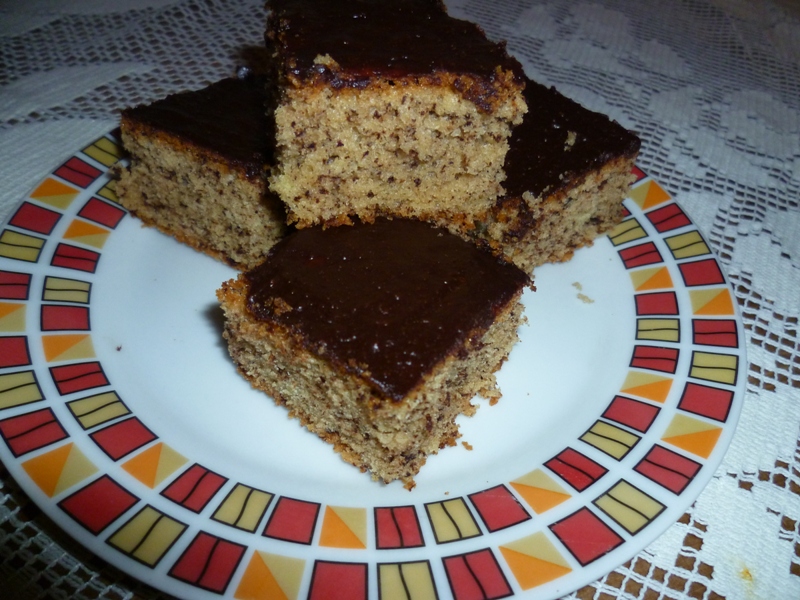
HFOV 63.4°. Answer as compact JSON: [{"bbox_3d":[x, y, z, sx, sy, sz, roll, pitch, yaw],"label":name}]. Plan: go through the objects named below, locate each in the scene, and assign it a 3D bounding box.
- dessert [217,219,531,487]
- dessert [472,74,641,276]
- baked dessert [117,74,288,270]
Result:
[{"bbox_3d":[-0.006,0.008,0.167,0.053,0.034,0.050,31,51,23],"label":"dessert"},{"bbox_3d":[0.039,-0.041,0.216,0.051,0.033,0.051,-29,52,-19],"label":"dessert"},{"bbox_3d":[-0.050,-0.042,0.208,0.051,0.034,0.049,26,38,14],"label":"baked dessert"}]

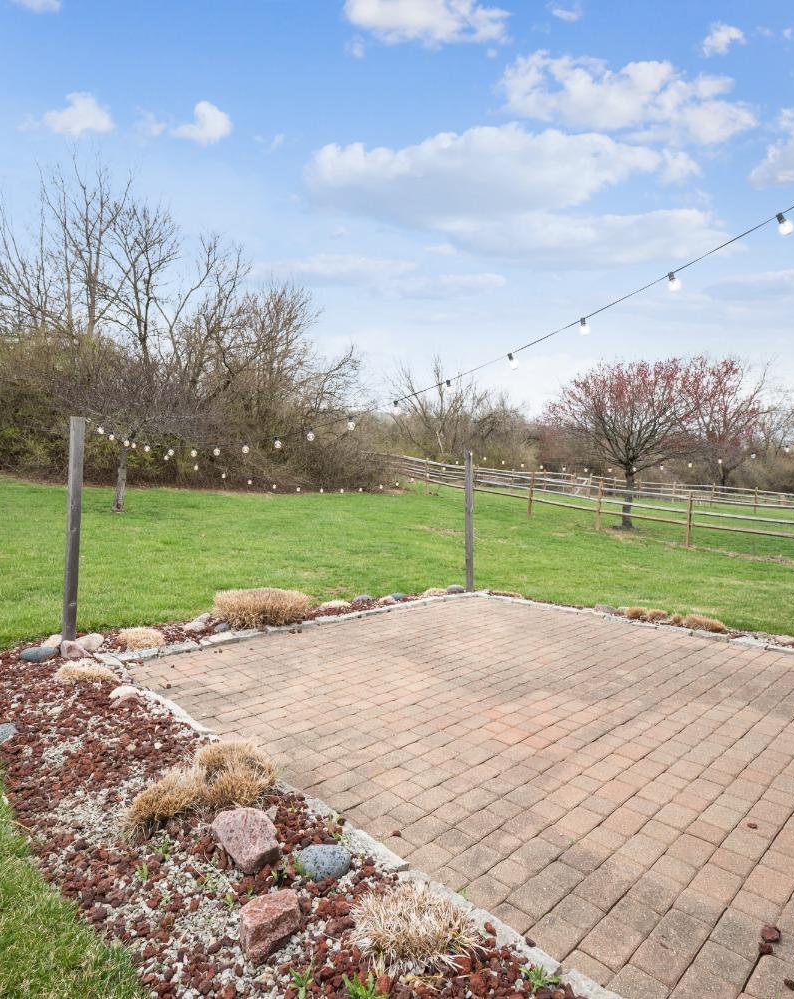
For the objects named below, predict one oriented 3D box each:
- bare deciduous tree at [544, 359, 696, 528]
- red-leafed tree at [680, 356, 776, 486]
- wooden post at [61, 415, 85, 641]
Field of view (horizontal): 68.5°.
[{"bbox_3d":[6.050,-1.500,15.800,4.200,4.600,4.100,0,2,22],"label":"bare deciduous tree"},{"bbox_3d":[21.300,-4.700,37.500,6.400,8.800,6.200,0,2,30],"label":"red-leafed tree"},{"bbox_3d":[-3.190,0.310,5.750,0.092,2.240,0.092,2,2,-43],"label":"wooden post"}]

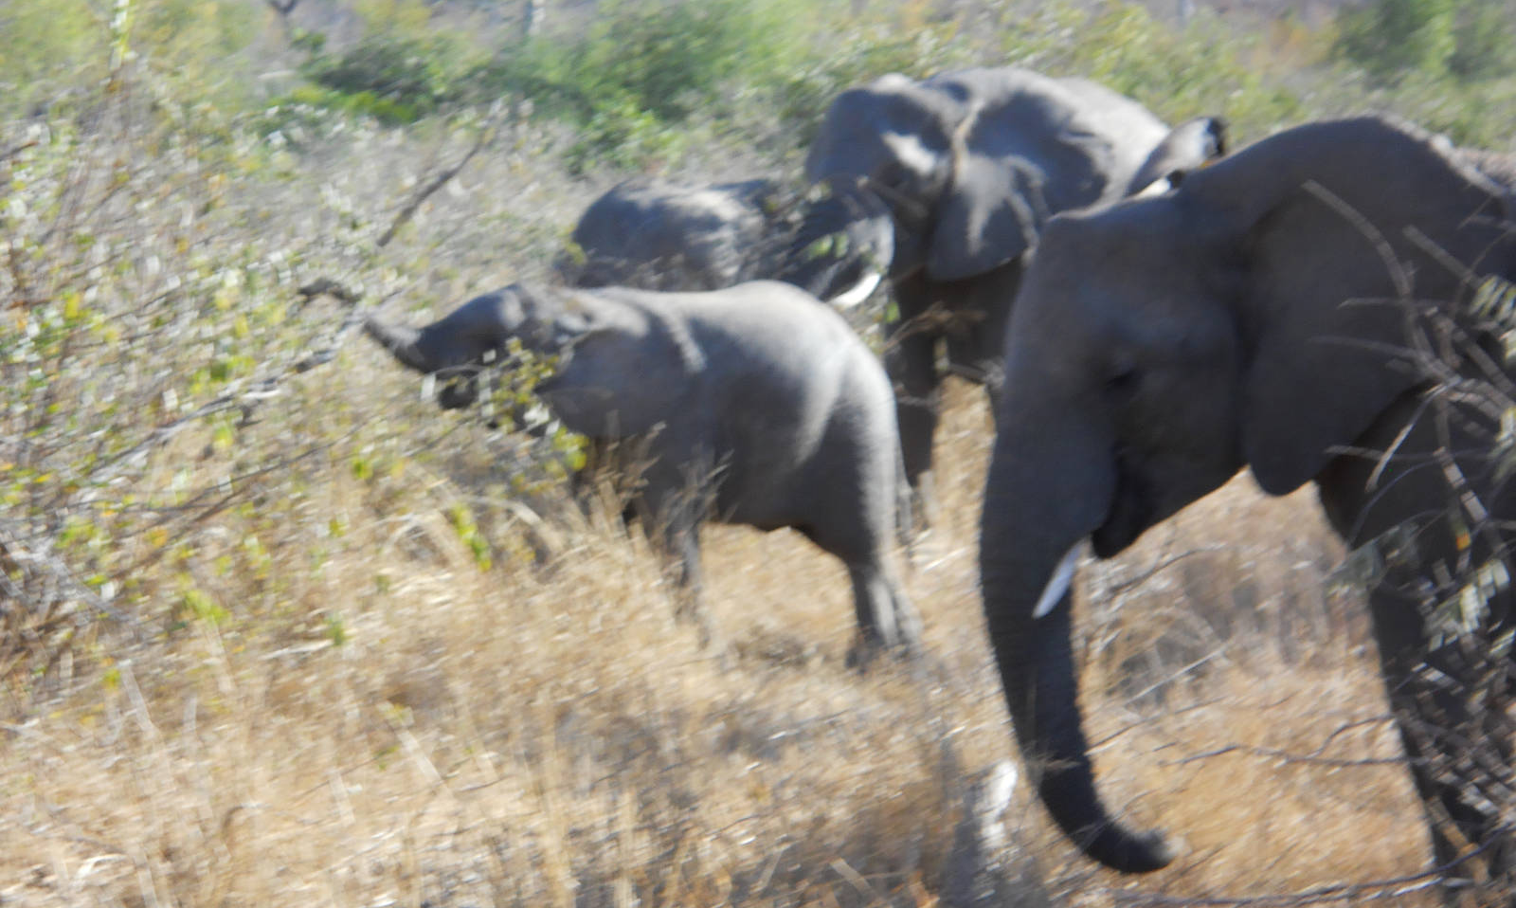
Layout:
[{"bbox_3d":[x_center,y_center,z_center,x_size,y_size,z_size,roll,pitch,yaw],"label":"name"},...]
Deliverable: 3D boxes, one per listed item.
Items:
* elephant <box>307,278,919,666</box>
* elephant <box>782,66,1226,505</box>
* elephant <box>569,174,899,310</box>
[{"bbox_3d":[-0.494,0.073,23.400,2.250,1.500,0.850,3,5,30],"label":"elephant"},{"bbox_3d":[1.329,-0.848,31.000,1.350,2.400,3.100,3,6,37],"label":"elephant"},{"bbox_3d":[-0.104,-0.503,29.500,1.850,1.720,0.850,-2,5,-21],"label":"elephant"}]

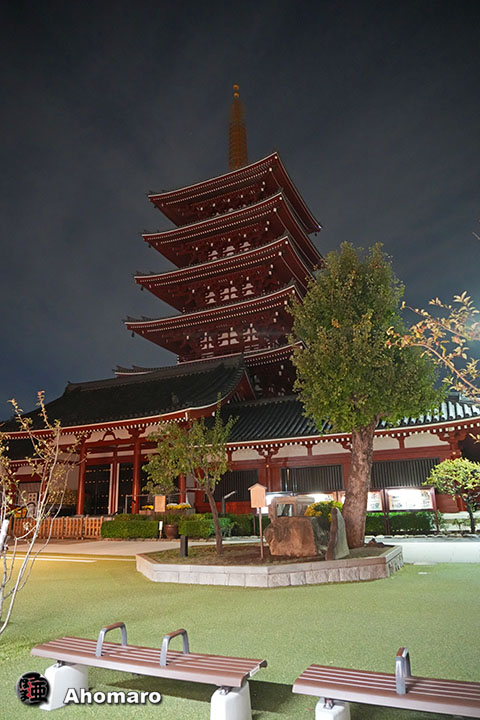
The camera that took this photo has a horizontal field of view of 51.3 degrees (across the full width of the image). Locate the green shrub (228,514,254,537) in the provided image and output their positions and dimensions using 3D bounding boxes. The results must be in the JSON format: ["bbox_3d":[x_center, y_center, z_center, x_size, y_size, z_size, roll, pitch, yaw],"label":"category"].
[{"bbox_3d":[0.022,8.064,24.521,1.347,1.035,0.900,-4,-17,8],"label":"green shrub"}]

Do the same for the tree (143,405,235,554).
[{"bbox_3d":[-1.288,2.897,12.501,2.295,3.716,2.100,-1,-16,0],"label":"tree"}]

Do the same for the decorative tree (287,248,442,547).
[{"bbox_3d":[3.549,0.685,13.952,4.046,8.537,4.000,-1,-16,0],"label":"decorative tree"}]

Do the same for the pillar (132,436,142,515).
[{"bbox_3d":[-6.446,7.144,31.307,0.450,4.954,0.450,-1,-16,0],"label":"pillar"}]

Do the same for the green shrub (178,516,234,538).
[{"bbox_3d":[-1.649,8.082,24.111,2.564,0.852,0.800,-4,-17,8],"label":"green shrub"}]

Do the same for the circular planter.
[{"bbox_3d":[-3.311,8.302,24.163,0.658,0.623,0.658,-1,-16,0],"label":"circular planter"}]

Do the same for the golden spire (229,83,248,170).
[{"bbox_3d":[-0.274,-28.639,62.060,2.200,13.700,2.200,-1,-16,0],"label":"golden spire"}]

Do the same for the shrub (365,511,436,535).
[{"bbox_3d":[7.071,7.319,22.497,3.301,0.966,0.800,-4,-17,8],"label":"shrub"}]

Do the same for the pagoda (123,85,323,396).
[{"bbox_3d":[0.177,-12.055,57.157,19.000,48.300,19.000,-9,-18,24],"label":"pagoda"}]

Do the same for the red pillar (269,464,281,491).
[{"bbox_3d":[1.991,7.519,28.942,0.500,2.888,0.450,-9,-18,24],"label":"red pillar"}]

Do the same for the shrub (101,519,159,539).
[{"bbox_3d":[-5.331,8.237,24.302,2.781,0.847,0.800,-4,-17,8],"label":"shrub"}]

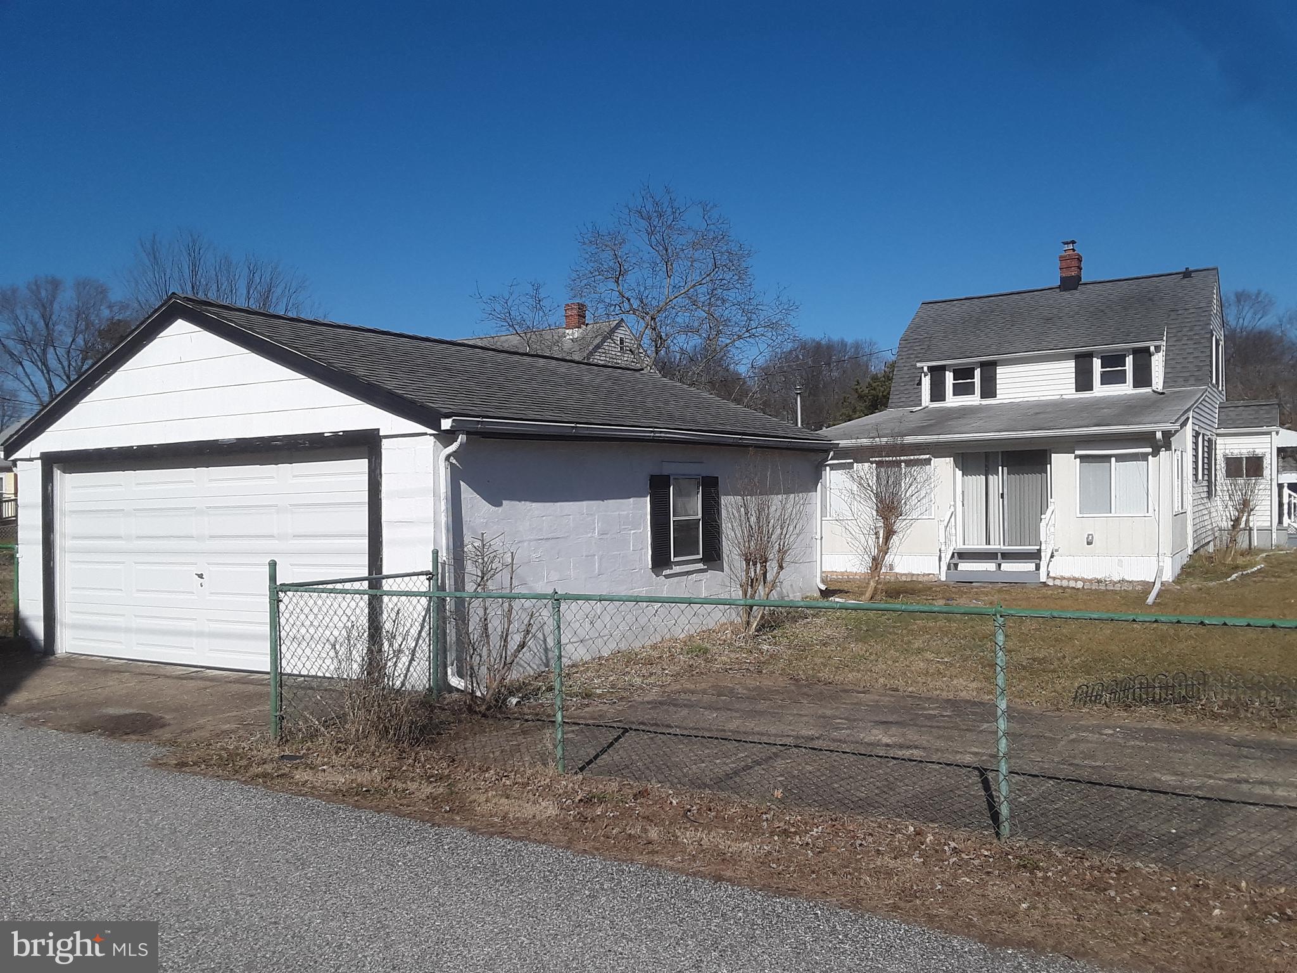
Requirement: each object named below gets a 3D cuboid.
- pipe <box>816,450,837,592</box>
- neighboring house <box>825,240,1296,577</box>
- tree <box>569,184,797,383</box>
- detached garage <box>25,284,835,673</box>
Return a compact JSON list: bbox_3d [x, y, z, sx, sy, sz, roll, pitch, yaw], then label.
[{"bbox_3d":[2.586,0.510,15.357,0.250,2.100,0.110,-2,0,31],"label":"pipe"},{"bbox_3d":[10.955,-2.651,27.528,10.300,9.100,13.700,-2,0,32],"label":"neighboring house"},{"bbox_3d":[0.870,-2.820,26.500,5.759,9.640,5.471,-1,0,0],"label":"tree"},{"bbox_3d":[-2.250,-0.062,13.576,6.620,3.560,8.450,-2,0,31],"label":"detached garage"}]

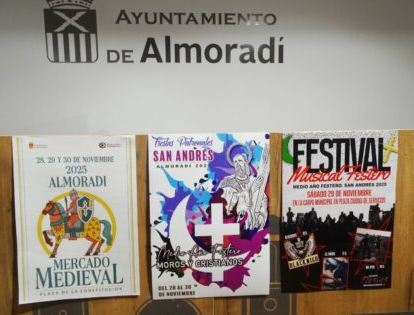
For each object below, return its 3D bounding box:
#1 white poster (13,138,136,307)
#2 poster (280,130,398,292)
[{"bbox_3d":[-0.327,0.157,0.740,0.300,0.424,0.010,-1,3,-5],"label":"white poster"},{"bbox_3d":[0.343,0.146,0.759,0.300,0.424,0.010,-1,5,-3],"label":"poster"}]

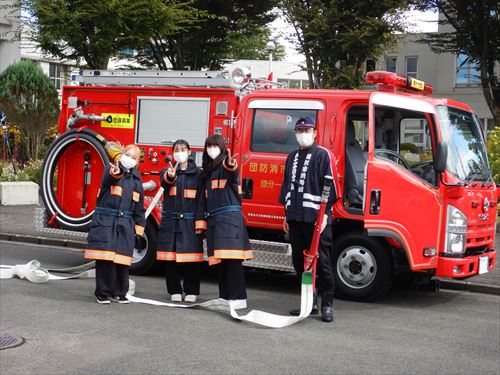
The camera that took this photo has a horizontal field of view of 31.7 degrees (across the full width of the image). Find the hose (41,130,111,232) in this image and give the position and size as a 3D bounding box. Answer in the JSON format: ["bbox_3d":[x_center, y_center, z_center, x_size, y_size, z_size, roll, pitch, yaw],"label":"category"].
[{"bbox_3d":[-1.958,-0.086,10.120,0.950,1.150,0.200,4,2,21],"label":"hose"}]

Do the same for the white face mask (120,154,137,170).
[{"bbox_3d":[-1.111,-0.231,8.080,0.140,0.115,0.085,22,3,-3],"label":"white face mask"}]

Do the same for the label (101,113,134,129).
[{"bbox_3d":[-1.495,-0.747,9.970,0.430,0.160,0.010,4,2,21],"label":"label"}]

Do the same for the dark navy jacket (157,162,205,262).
[{"bbox_3d":[-0.643,0.236,8.330,0.470,0.940,0.420,3,2,7],"label":"dark navy jacket"}]

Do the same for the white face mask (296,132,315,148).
[{"bbox_3d":[0.490,-0.420,7.800,0.155,0.125,0.085,4,2,19],"label":"white face mask"}]

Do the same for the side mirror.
[{"bbox_3d":[1.847,-0.289,8.500,0.100,0.330,0.180,4,2,32],"label":"side mirror"}]

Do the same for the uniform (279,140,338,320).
[{"bbox_3d":[0.526,0.382,7.920,0.520,1.590,0.340,1,1,24],"label":"uniform"}]

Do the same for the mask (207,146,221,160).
[{"bbox_3d":[-0.340,-0.327,8.360,0.140,0.130,0.085,3,2,7],"label":"mask"}]

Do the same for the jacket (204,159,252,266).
[{"bbox_3d":[-0.213,0.236,8.330,0.460,0.980,0.400,4,2,30],"label":"jacket"}]

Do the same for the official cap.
[{"bbox_3d":[0.498,-0.574,7.900,0.190,0.120,0.260,1,1,18],"label":"official cap"}]

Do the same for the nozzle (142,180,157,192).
[{"bbox_3d":[-1.163,-0.012,10.200,0.120,0.120,0.170,4,2,29],"label":"nozzle"}]

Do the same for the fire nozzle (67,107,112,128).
[{"bbox_3d":[-1.931,-0.842,10.600,0.660,0.250,0.170,4,2,29],"label":"fire nozzle"}]

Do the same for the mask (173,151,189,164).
[{"bbox_3d":[-0.652,-0.277,8.270,0.145,0.125,0.080,1,1,6],"label":"mask"}]

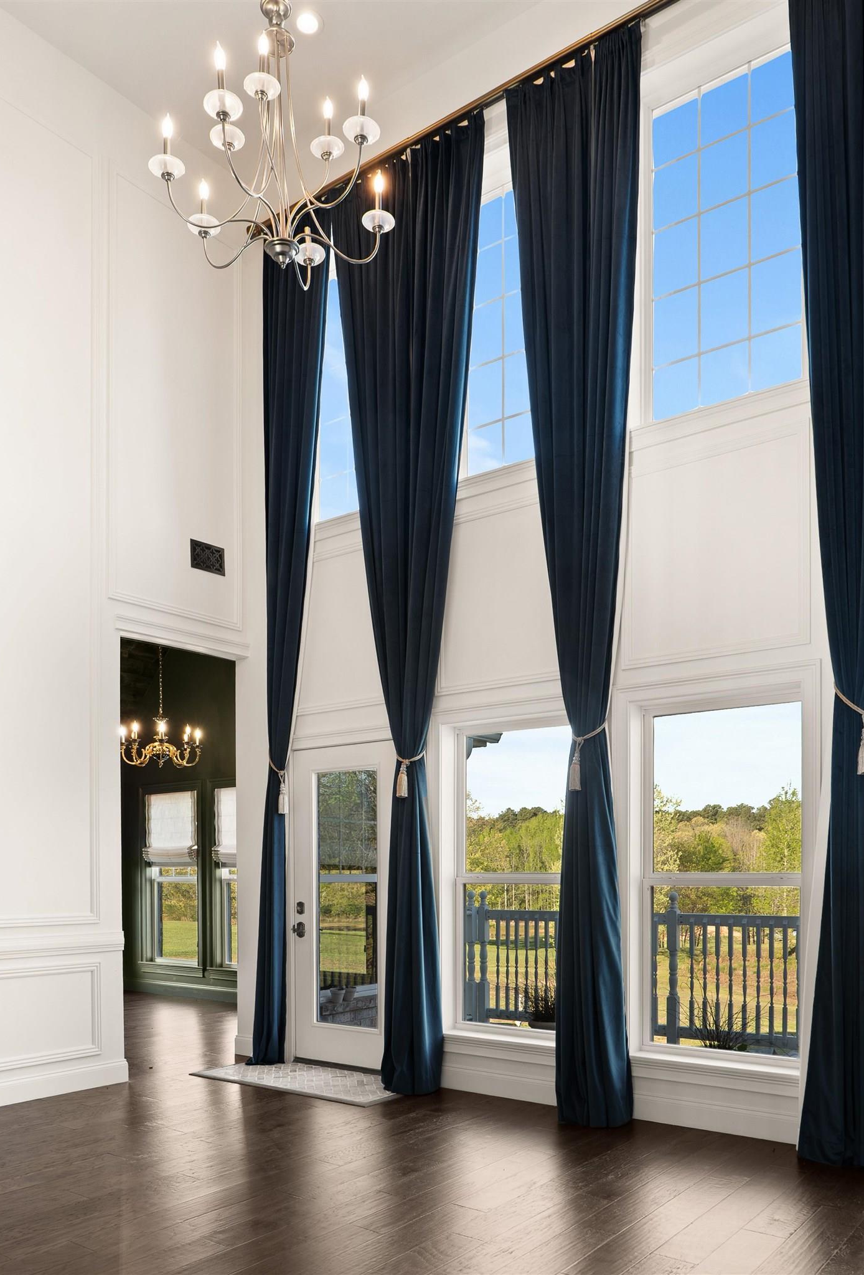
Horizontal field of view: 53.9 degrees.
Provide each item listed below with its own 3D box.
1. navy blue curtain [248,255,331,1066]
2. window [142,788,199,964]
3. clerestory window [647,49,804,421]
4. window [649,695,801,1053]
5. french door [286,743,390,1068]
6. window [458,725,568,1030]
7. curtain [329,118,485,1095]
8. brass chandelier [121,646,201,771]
[{"bbox_3d":[-0.916,0.019,5.516,0.600,5.300,0.220,-3,-6,34],"label":"navy blue curtain"},{"bbox_3d":[-2.502,2.289,8.085,0.800,1.670,0.120,-3,-6,34],"label":"window"},{"bbox_3d":[1.510,-2.043,4.393,0.760,1.620,0.110,-3,-6,34],"label":"clerestory window"},{"bbox_3d":[1.438,1.202,4.205,0.750,1.670,0.110,-3,-6,34],"label":"window"},{"bbox_3d":[-0.548,1.696,5.418,0.900,2.050,0.090,-3,-6,34],"label":"french door"},{"bbox_3d":[0.477,1.364,4.801,0.750,1.670,0.110,-3,-6,34],"label":"window"},{"bbox_3d":[-0.146,-0.106,5.040,0.980,5.400,0.240,-3,-6,34],"label":"curtain"},{"bbox_3d":[-2.132,0.542,6.700,0.660,0.970,0.660,-3,-6,34],"label":"brass chandelier"}]

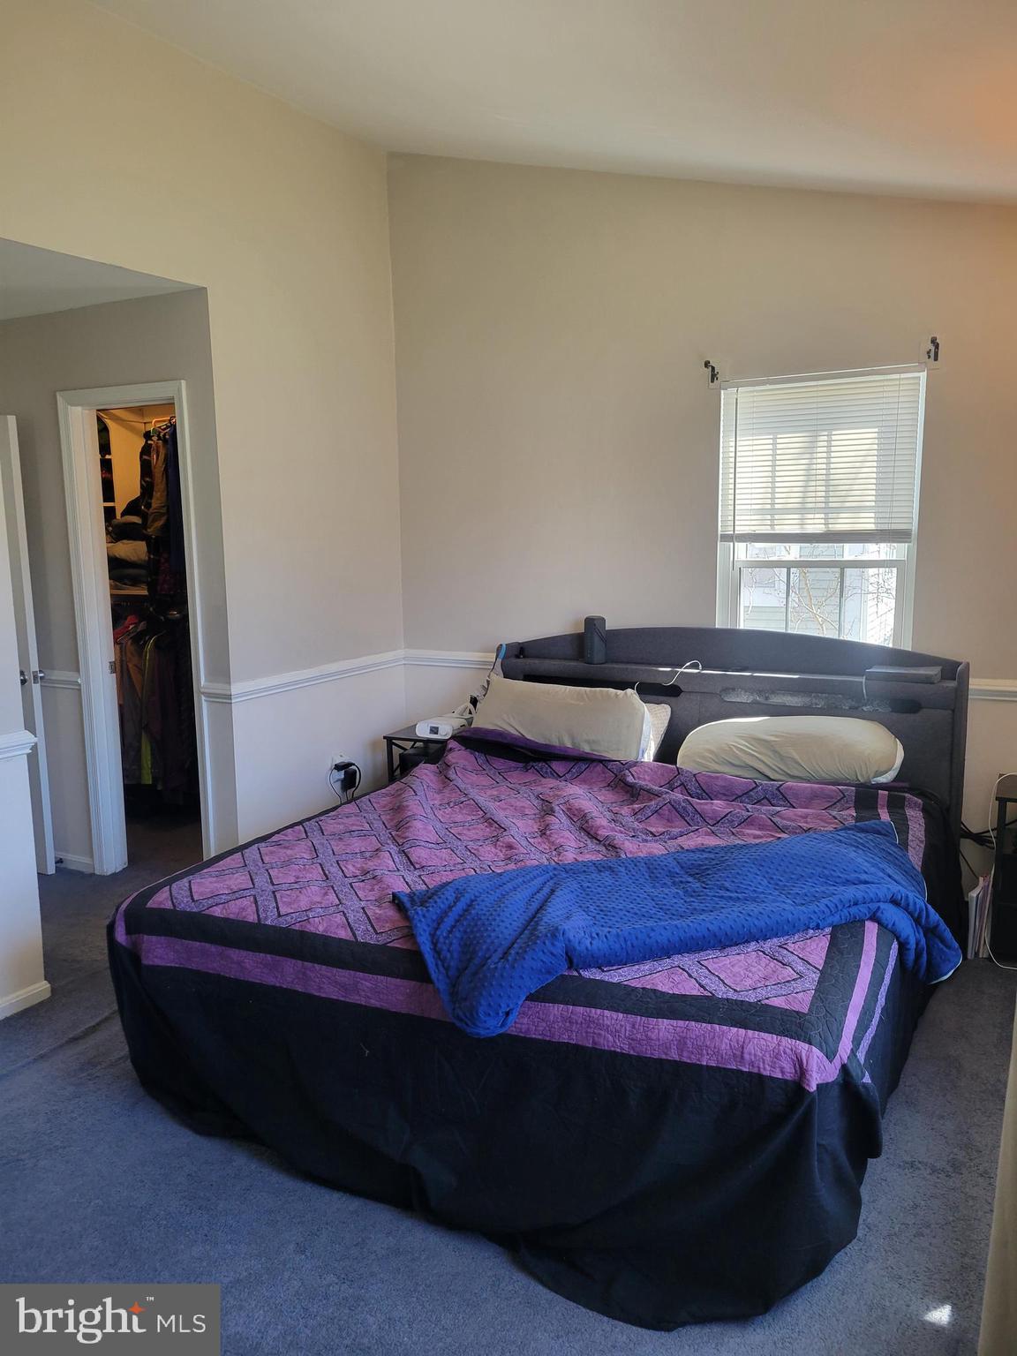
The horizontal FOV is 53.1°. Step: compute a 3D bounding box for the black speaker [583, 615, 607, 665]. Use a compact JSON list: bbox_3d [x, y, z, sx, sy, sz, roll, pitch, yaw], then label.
[{"bbox_3d":[0.384,-0.167,4.521,0.088,0.205,0.088,5,11,31],"label":"black speaker"}]

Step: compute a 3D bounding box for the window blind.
[{"bbox_3d":[1.238,-0.878,4.118,0.785,0.670,0.050,4,10,28],"label":"window blind"}]

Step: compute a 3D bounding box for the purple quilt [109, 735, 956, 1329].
[{"bbox_3d":[0.287,0.756,3.283,1.950,0.650,2.200,4,10,27],"label":"purple quilt"}]

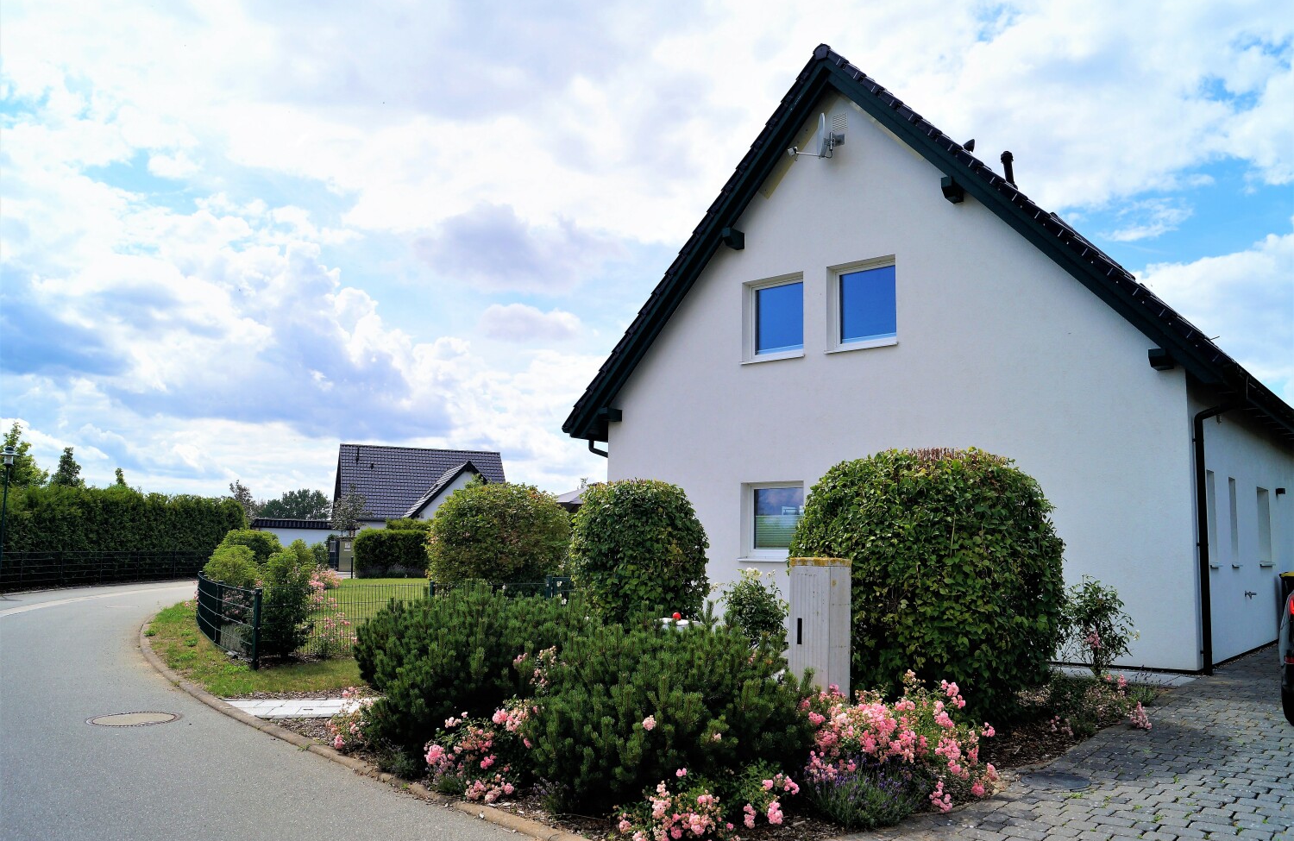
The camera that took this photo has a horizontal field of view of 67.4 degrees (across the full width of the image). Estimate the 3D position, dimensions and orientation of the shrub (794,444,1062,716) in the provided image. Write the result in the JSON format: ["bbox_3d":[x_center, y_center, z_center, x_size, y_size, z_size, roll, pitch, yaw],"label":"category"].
[{"bbox_3d":[2.546,1.364,8.900,2.400,2.202,2.350,0,-7,16],"label":"shrub"}]

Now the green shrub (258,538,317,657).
[{"bbox_3d":[-4.409,2.205,11.900,0.720,1.409,0.750,4,-7,-20],"label":"green shrub"}]

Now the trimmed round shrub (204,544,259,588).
[{"bbox_3d":[-6.393,2.672,15.162,0.900,1.330,0.900,1,-7,0],"label":"trimmed round shrub"}]

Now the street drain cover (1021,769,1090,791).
[{"bbox_3d":[2.583,2.287,6.134,0.450,0.030,0.450,2,-7,0],"label":"street drain cover"}]

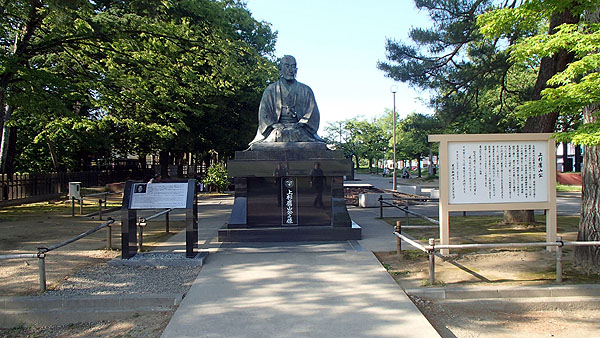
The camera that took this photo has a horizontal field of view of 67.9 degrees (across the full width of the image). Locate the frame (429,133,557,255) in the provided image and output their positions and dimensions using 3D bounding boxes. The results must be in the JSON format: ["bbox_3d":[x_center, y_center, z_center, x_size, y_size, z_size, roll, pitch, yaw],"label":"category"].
[{"bbox_3d":[3.000,0.380,6.820,2.070,1.820,0.170,0,0,-4],"label":"frame"}]

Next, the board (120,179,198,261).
[{"bbox_3d":[-2.000,0.715,6.430,0.990,1.090,0.430,0,0,-4],"label":"board"}]

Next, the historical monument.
[{"bbox_3d":[-0.235,-0.540,9.450,2.640,3.740,2.500,0,0,-3],"label":"historical monument"}]

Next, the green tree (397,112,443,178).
[{"bbox_3d":[12.300,-2.500,46.000,5.200,6.600,5.200,0,0,0],"label":"green tree"}]

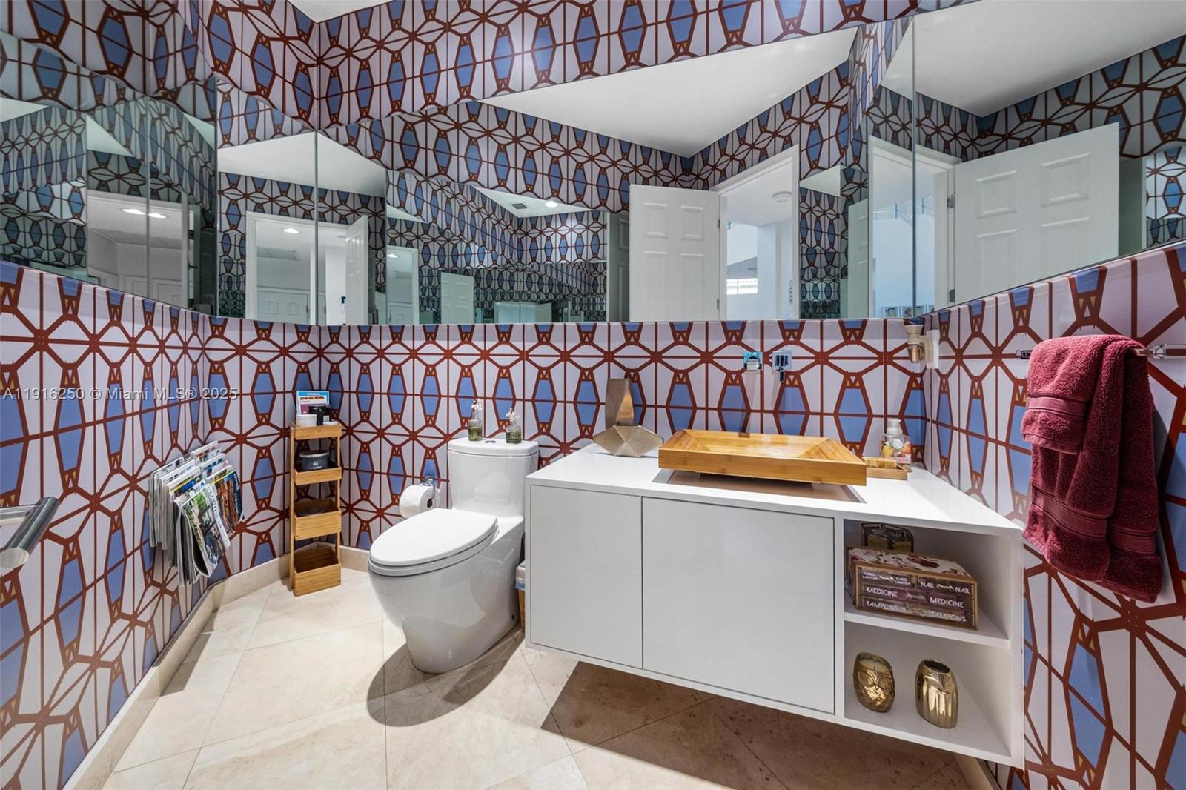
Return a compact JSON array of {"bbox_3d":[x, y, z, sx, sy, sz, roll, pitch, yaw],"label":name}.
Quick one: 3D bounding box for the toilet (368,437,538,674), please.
[{"bbox_3d":[-0.525,0.589,1.626,0.380,0.725,0.680,1,2,19],"label":"toilet"}]

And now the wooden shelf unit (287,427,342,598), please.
[{"bbox_3d":[-1.348,0.528,2.075,0.190,0.765,0.210,-1,3,-41],"label":"wooden shelf unit"}]

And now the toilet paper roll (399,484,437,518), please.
[{"bbox_3d":[-0.799,0.500,1.983,0.105,0.148,0.148,1,2,19],"label":"toilet paper roll"}]

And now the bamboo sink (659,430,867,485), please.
[{"bbox_3d":[0.495,0.181,1.337,0.520,0.065,0.405,1,2,19],"label":"bamboo sink"}]

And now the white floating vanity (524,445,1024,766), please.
[{"bbox_3d":[0.444,0.505,1.360,1.180,0.503,0.564,1,3,20],"label":"white floating vanity"}]

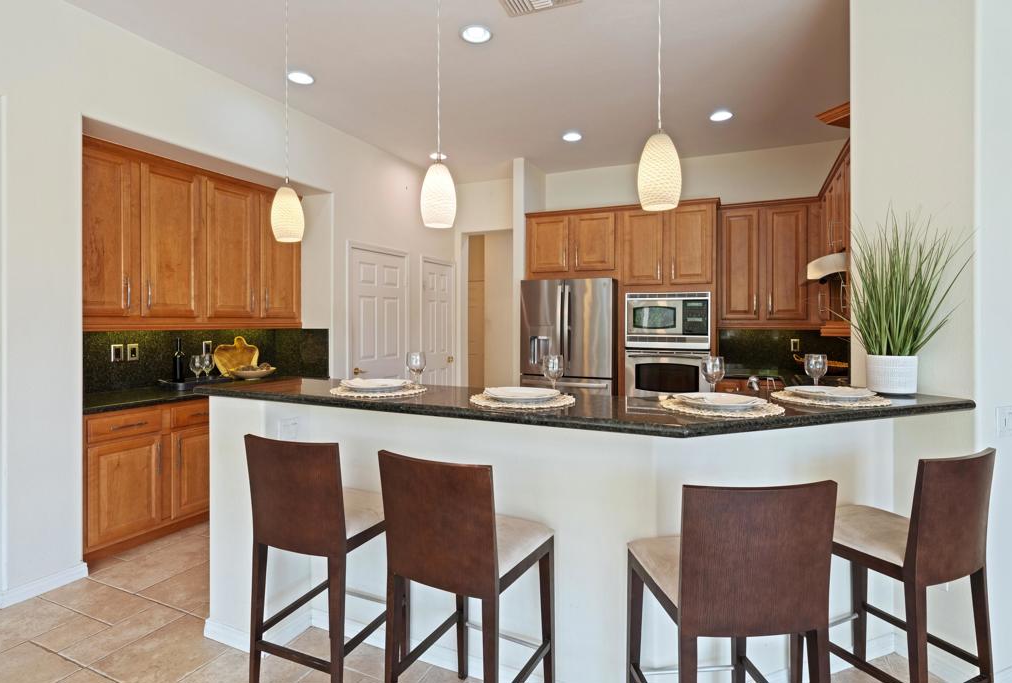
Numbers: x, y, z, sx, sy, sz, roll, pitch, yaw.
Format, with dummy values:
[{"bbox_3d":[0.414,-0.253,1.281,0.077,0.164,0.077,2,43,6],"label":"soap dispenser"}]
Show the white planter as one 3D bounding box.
[{"bbox_3d":[1.640,0.141,2.175,0.175,0.155,0.175,0,1,0],"label":"white planter"}]

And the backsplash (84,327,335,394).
[{"bbox_3d":[-2.183,0.134,3.700,0.630,0.430,1.810,1,1,24],"label":"backsplash"}]

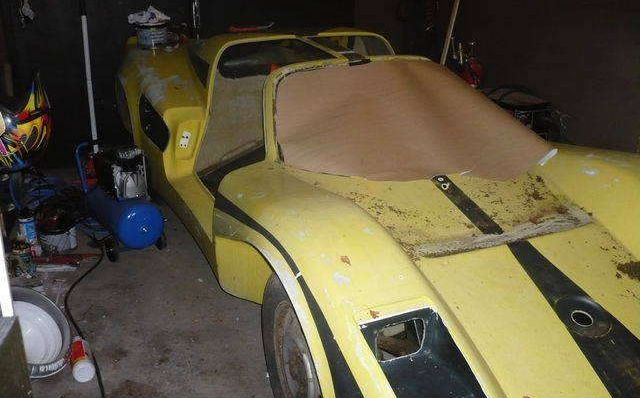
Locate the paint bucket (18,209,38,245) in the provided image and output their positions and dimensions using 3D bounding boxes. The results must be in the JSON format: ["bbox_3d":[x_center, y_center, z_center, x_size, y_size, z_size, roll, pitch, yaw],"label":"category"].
[{"bbox_3d":[-1.734,0.166,3.841,0.090,0.200,0.090,-6,18,-19],"label":"paint bucket"}]

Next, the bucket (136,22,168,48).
[{"bbox_3d":[-1.113,-1.076,4.300,0.200,0.160,0.200,-8,19,-24],"label":"bucket"}]

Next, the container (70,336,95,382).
[{"bbox_3d":[-0.940,0.621,2.552,0.084,0.084,0.240,-7,18,-22],"label":"container"}]

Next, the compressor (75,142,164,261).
[{"bbox_3d":[-1.182,-0.007,3.790,0.290,0.560,0.640,-12,21,-34],"label":"compressor"}]

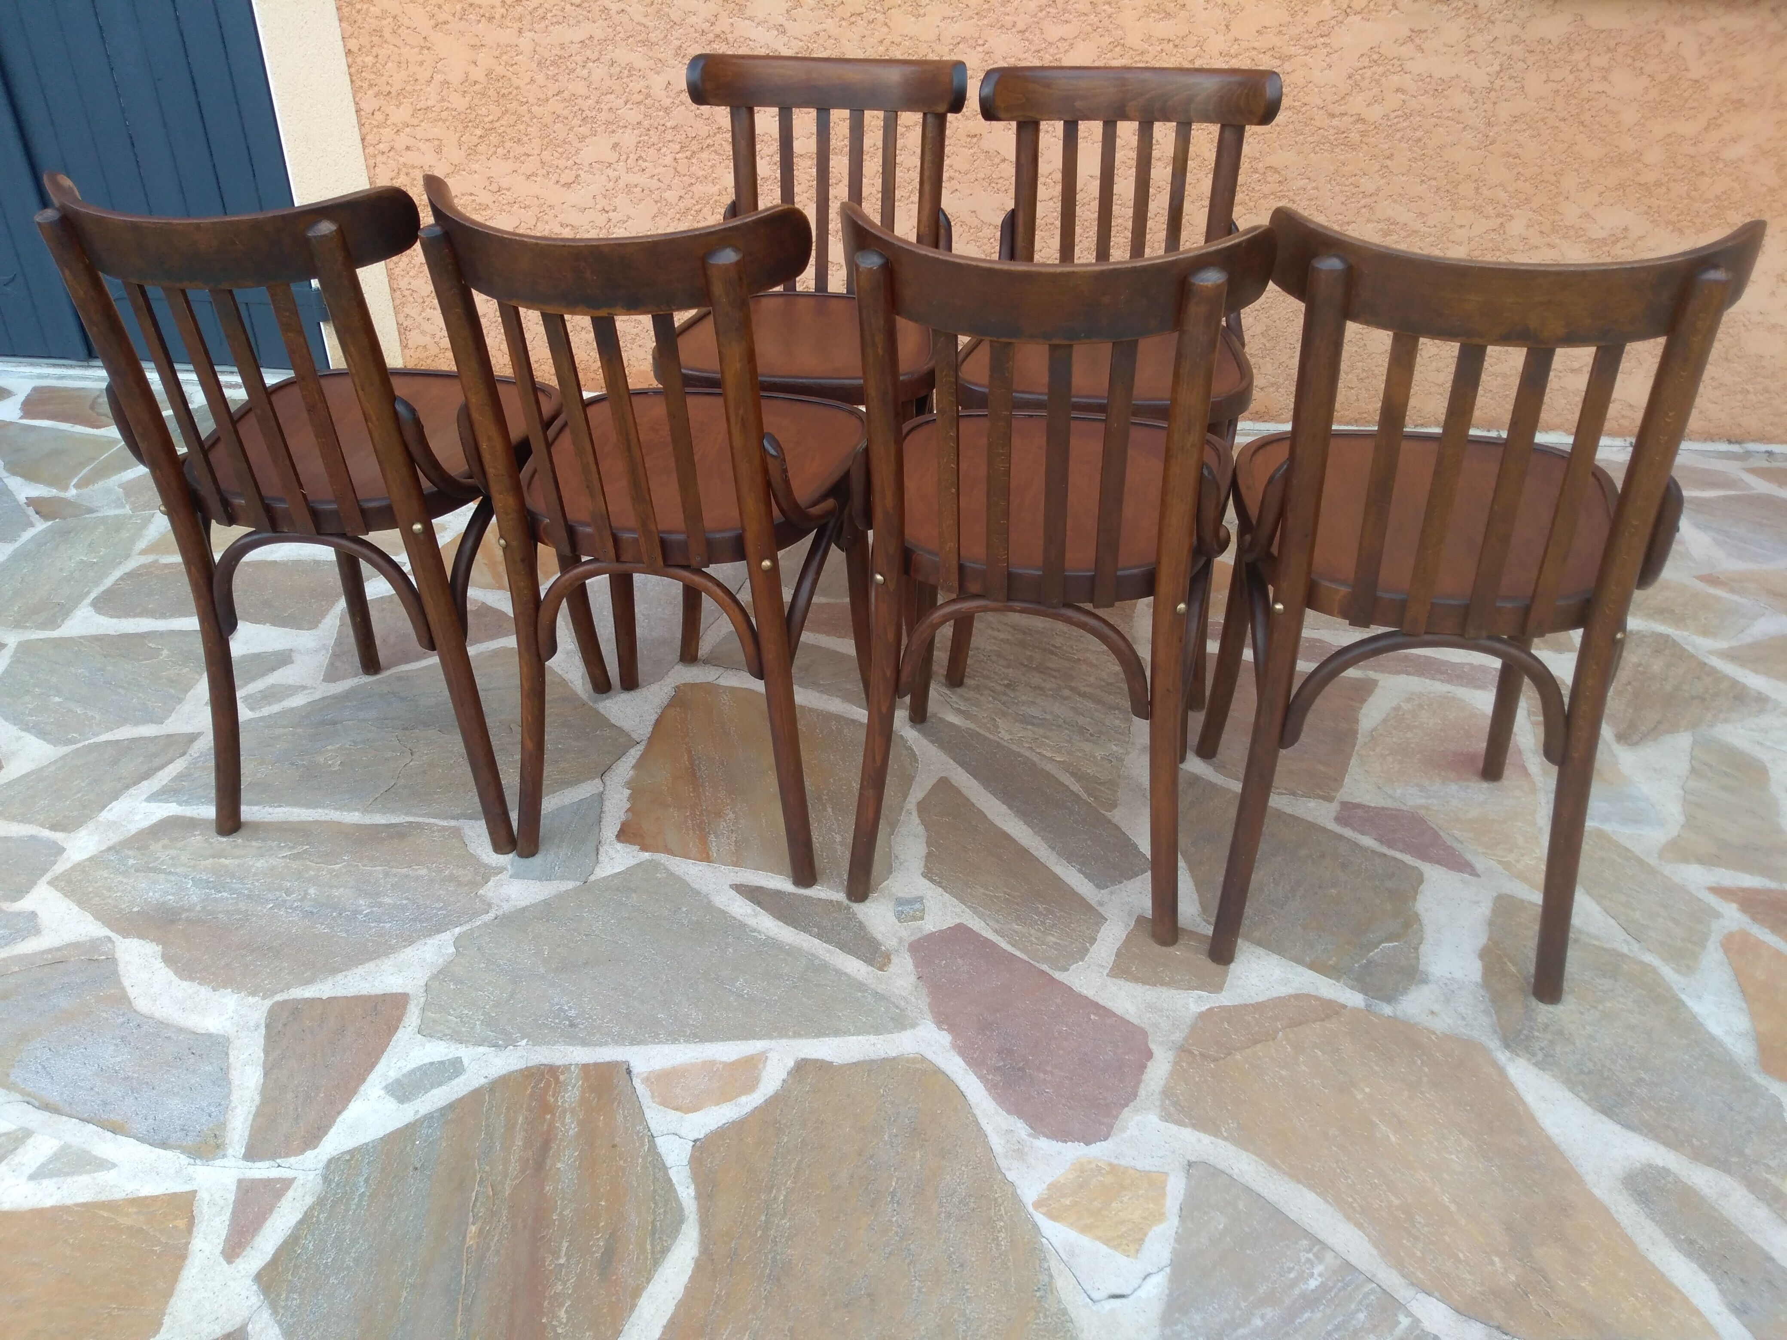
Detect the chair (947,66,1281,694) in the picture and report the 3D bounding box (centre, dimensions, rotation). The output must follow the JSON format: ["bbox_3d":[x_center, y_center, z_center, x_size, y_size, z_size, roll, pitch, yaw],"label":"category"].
[{"bbox_3d":[0.309,-0.415,1.968,0.415,0.815,0.493,7,32,11],"label":"chair"}]

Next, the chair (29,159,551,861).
[{"bbox_3d":[-0.666,-0.237,1.719,0.415,0.815,0.493,4,32,7],"label":"chair"}]

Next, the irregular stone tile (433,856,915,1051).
[{"bbox_3d":[-0.255,0.331,1.586,0.553,0.020,0.308,-1,31,-2],"label":"irregular stone tile"}]

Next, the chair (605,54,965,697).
[{"bbox_3d":[-0.114,-0.458,2.028,0.415,0.815,0.493,3,32,5],"label":"chair"}]

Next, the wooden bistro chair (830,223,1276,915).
[{"bbox_3d":[0.178,-0.152,1.574,0.415,0.815,0.493,6,32,10],"label":"wooden bistro chair"}]

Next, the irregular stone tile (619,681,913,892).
[{"bbox_3d":[-0.171,0.158,1.870,0.400,0.020,0.448,5,32,8],"label":"irregular stone tile"}]

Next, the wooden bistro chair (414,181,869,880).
[{"bbox_3d":[-0.258,-0.201,1.669,0.415,0.815,0.493,6,32,9],"label":"wooden bistro chair"}]

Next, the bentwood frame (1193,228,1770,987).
[{"bbox_3d":[0.574,-0.113,1.476,0.415,0.815,0.493,7,32,10],"label":"bentwood frame"}]

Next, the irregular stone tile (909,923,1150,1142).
[{"bbox_3d":[0.126,0.400,1.475,0.333,0.020,0.196,25,39,34],"label":"irregular stone tile"}]

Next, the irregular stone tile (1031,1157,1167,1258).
[{"bbox_3d":[0.207,0.511,1.293,0.115,0.020,0.100,18,36,27],"label":"irregular stone tile"}]

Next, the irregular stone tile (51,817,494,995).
[{"bbox_3d":[-0.773,0.292,1.647,0.564,0.020,0.320,2,31,3],"label":"irregular stone tile"}]

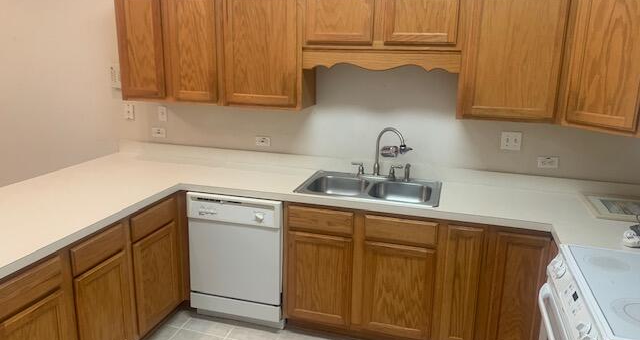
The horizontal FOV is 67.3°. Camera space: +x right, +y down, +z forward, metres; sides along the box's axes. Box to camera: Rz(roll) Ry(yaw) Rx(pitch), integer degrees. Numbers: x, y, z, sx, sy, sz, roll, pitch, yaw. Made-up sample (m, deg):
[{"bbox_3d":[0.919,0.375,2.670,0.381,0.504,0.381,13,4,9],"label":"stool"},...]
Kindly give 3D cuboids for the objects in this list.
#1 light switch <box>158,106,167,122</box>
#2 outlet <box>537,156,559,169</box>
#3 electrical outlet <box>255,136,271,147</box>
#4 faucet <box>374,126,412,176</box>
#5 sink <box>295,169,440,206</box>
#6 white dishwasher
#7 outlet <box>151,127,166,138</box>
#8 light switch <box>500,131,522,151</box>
[{"bbox_3d":[-1.172,-0.413,3.576,0.070,0.115,0.014,5,15,15],"label":"light switch"},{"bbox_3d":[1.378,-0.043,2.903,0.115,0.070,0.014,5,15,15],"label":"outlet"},{"bbox_3d":[-0.398,-0.198,3.397,0.115,0.070,0.014,5,15,15],"label":"electrical outlet"},{"bbox_3d":[0.442,-0.092,3.056,0.110,0.330,0.260,-9,17,-35],"label":"faucet"},{"bbox_3d":[0.317,0.185,2.966,0.835,0.180,0.555,5,15,15],"label":"sink"},{"bbox_3d":[-0.445,0.511,3.239,0.610,0.870,0.620,5,15,15],"label":"white dishwasher"},{"bbox_3d":[-1.209,-0.277,3.620,0.115,0.070,0.014,5,15,15],"label":"outlet"},{"bbox_3d":[1.172,-0.175,2.933,0.115,0.115,0.016,5,15,15],"label":"light switch"}]

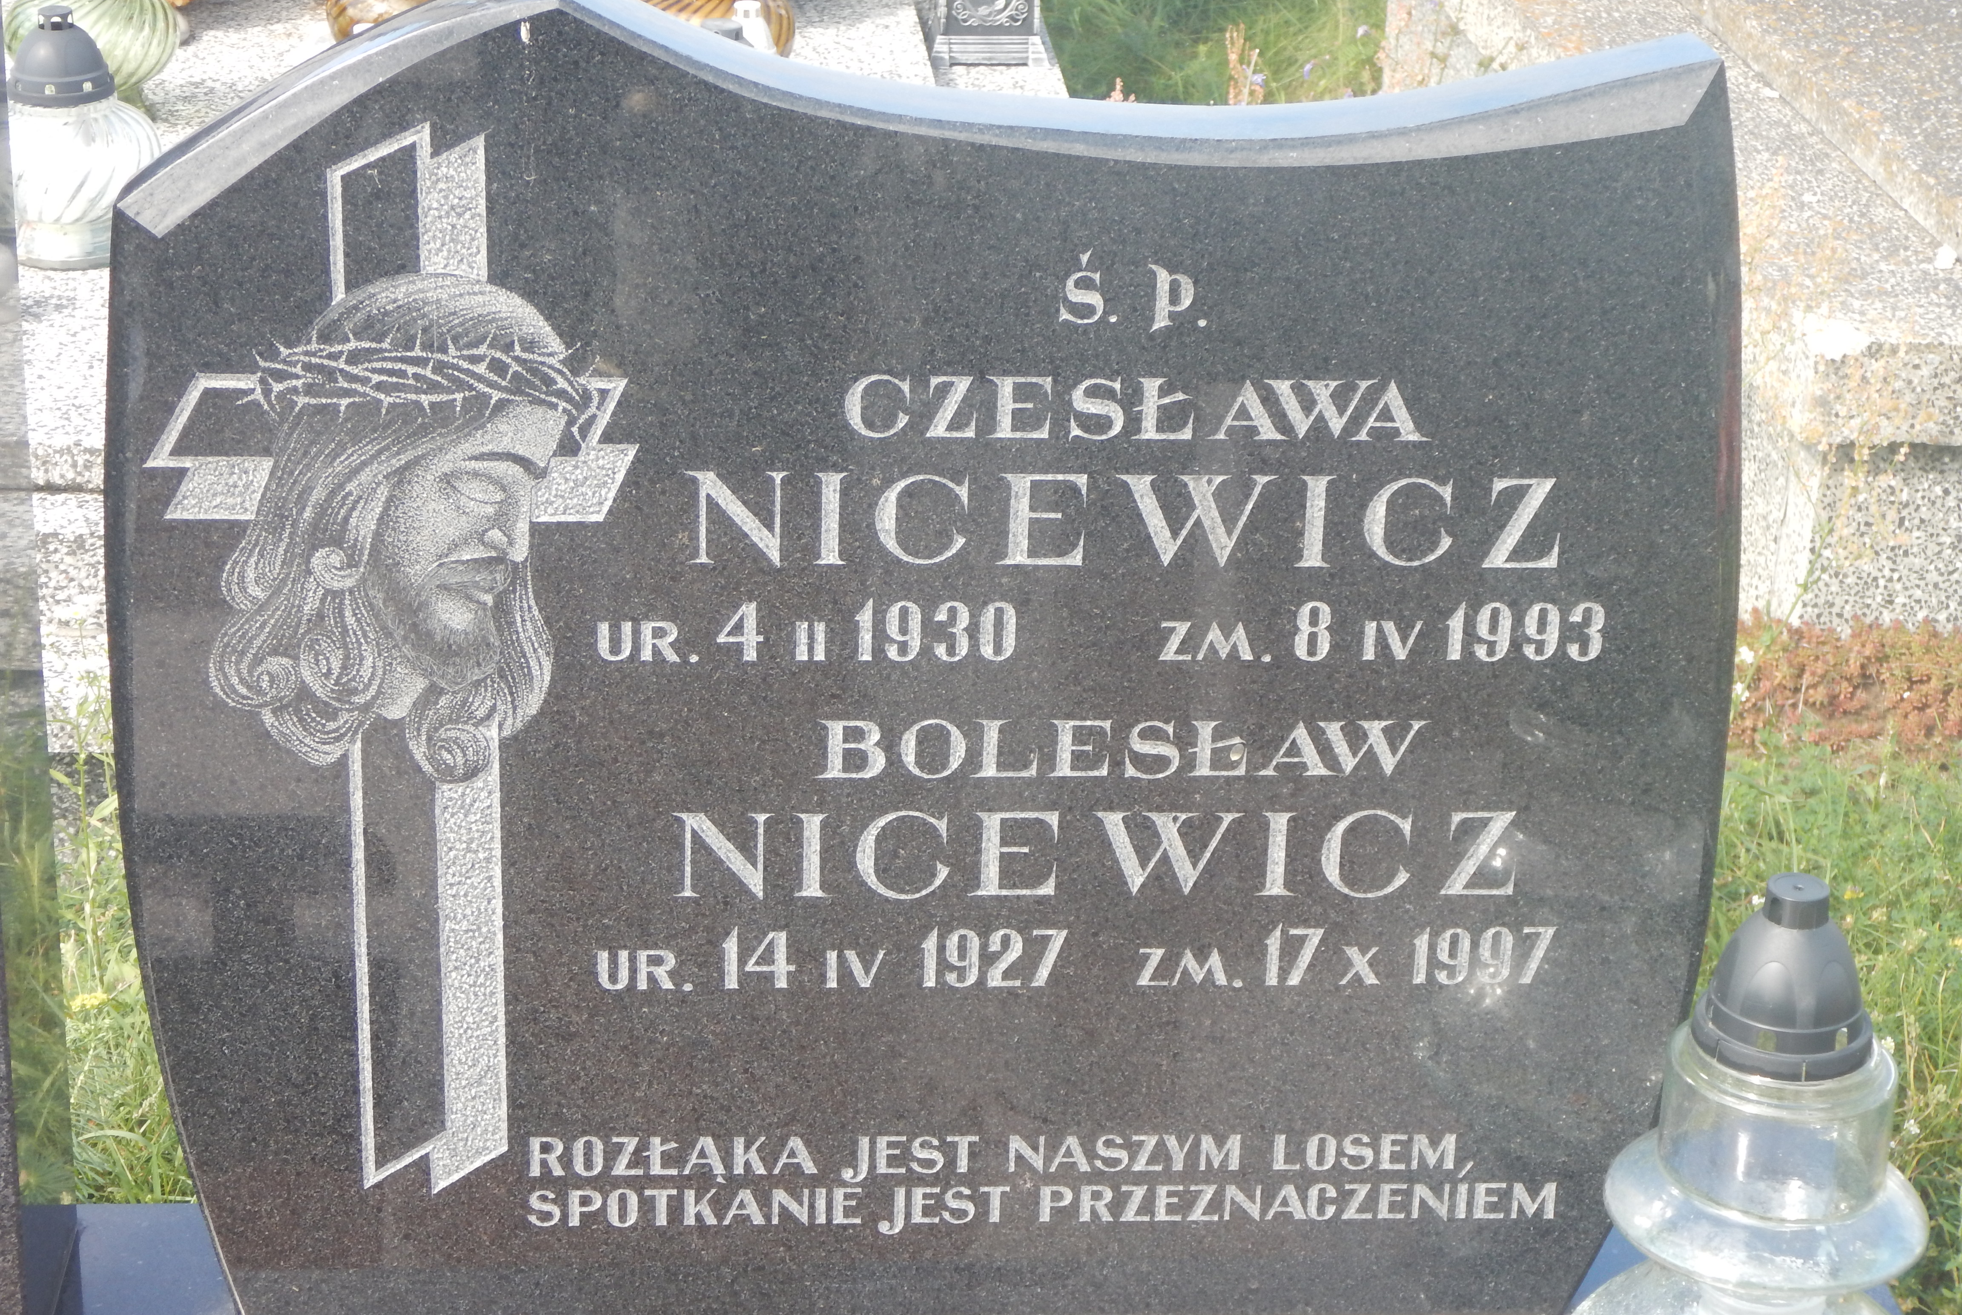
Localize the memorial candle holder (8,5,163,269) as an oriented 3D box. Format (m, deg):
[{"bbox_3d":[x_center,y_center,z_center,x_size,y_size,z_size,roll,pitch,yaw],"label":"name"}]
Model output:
[{"bbox_3d":[-0.832,-0.476,3.450,0.168,0.229,0.168,2,24,0],"label":"memorial candle holder"}]

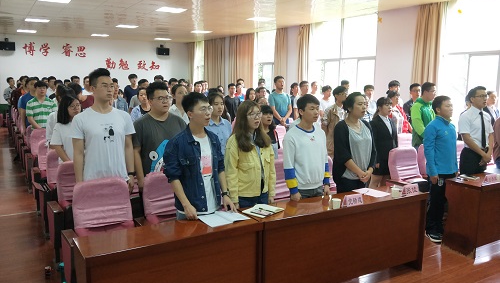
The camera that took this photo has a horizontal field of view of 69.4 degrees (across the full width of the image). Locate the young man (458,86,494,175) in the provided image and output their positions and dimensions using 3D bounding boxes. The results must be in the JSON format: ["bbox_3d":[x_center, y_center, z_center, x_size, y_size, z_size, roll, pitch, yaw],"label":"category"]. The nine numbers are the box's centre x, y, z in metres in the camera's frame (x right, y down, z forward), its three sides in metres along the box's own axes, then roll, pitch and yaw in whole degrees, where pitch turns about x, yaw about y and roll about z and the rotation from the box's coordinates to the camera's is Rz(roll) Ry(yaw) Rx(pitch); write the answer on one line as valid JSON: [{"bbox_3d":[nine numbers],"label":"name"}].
[{"bbox_3d":[2.499,0.230,4.100,0.480,1.690,0.340,-6,11,-33],"label":"young man"}]

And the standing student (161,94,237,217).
[{"bbox_3d":[-0.408,0.473,2.920,0.580,1.730,0.460,-7,12,-33],"label":"standing student"}]

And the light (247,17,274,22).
[{"bbox_3d":[0.297,-3.446,10.200,0.600,0.050,0.600,-7,12,-34],"label":"light"}]

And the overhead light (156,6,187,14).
[{"bbox_3d":[-1.994,-3.347,9.169,0.600,0.060,0.600,-5,11,-30],"label":"overhead light"}]

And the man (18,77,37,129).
[{"bbox_3d":[-3.670,-0.132,6.150,0.500,1.770,0.300,-6,12,-30],"label":"man"}]

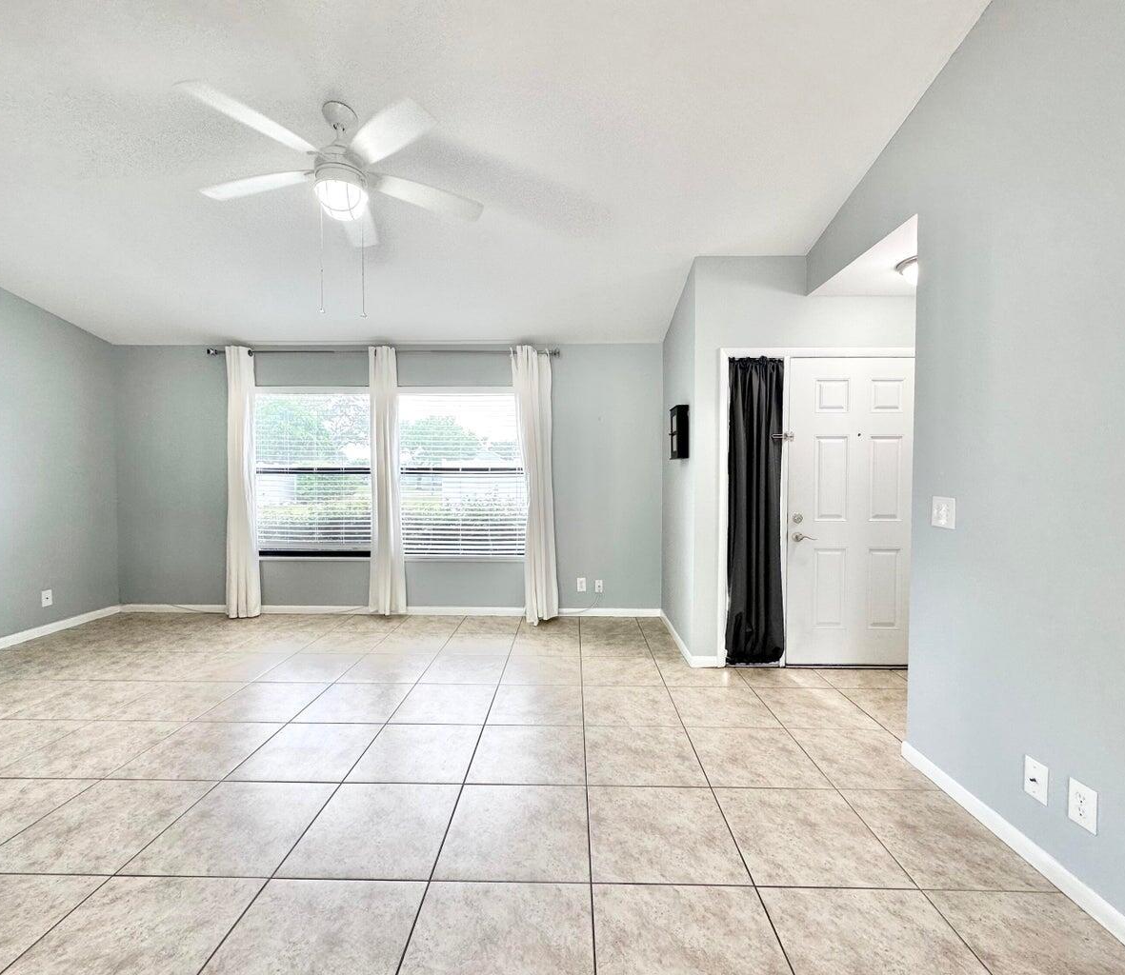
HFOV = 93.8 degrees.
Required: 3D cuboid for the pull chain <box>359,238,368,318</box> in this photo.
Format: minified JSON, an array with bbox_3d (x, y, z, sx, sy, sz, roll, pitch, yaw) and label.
[{"bbox_3d":[-0.882,-0.938,2.329,0.022,0.380,0.022,0,2,1],"label":"pull chain"}]

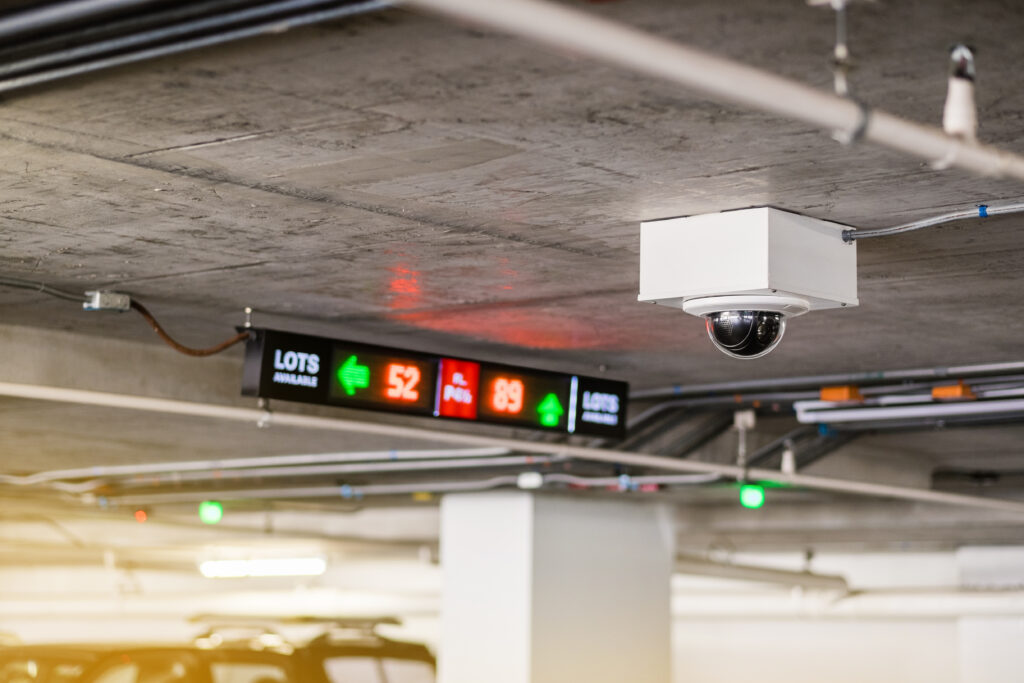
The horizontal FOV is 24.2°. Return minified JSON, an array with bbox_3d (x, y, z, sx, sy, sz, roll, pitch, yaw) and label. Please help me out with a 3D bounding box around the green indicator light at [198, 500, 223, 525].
[{"bbox_3d":[-1.199,0.680,9.500,0.085,0.085,0.085,1,-7,0],"label":"green indicator light"}]

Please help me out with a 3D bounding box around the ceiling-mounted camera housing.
[{"bbox_3d":[0.472,-0.098,4.772,0.317,0.268,0.317,-5,-9,41],"label":"ceiling-mounted camera housing"}]

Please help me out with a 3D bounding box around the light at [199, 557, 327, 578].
[{"bbox_3d":[-1.775,1.604,17.000,1.220,0.100,0.120,-5,-9,41],"label":"light"}]

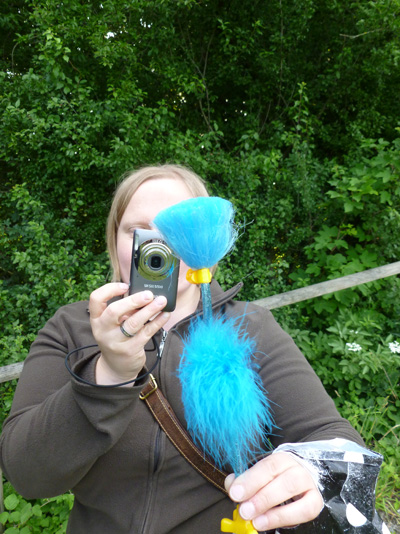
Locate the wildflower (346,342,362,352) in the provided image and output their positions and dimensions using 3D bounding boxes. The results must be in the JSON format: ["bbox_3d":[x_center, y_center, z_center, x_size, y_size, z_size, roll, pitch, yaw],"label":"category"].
[{"bbox_3d":[0.895,0.466,2.500,0.092,0.045,0.085,-2,8,0],"label":"wildflower"}]

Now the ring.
[{"bbox_3d":[-0.083,0.072,0.503,0.004,0.022,0.022,-39,0,19],"label":"ring"}]

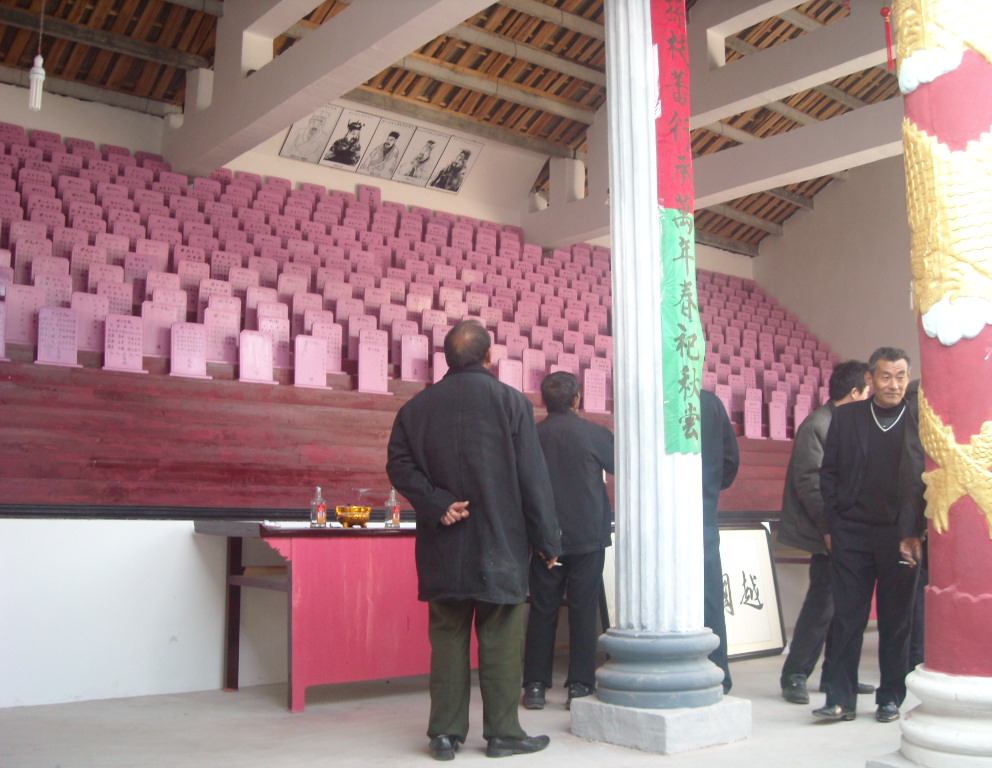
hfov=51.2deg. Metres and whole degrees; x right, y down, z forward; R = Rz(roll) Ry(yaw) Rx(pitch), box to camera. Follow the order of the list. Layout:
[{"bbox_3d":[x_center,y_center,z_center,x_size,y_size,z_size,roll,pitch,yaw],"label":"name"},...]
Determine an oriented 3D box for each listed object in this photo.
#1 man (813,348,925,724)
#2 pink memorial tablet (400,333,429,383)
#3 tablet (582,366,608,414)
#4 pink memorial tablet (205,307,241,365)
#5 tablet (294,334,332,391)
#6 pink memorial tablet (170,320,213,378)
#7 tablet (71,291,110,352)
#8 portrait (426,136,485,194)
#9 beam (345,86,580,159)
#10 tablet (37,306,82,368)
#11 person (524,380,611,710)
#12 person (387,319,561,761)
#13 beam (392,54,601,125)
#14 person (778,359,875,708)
[{"bbox_3d":[1.717,0.695,4.748,0.500,1.680,0.330,-1,-7,8],"label":"man"},{"bbox_3d":[-0.496,-0.162,6.346,0.200,0.265,0.060,5,-8,-35],"label":"pink memorial tablet"},{"bbox_3d":[0.677,0.051,7.009,0.205,0.295,0.060,5,-8,-35],"label":"tablet"},{"bbox_3d":[-1.740,-0.310,6.624,0.250,0.335,0.070,6,-9,-38],"label":"pink memorial tablet"},{"bbox_3d":[-1.214,-0.142,6.846,0.250,0.335,0.070,6,-9,-38],"label":"tablet"},{"bbox_3d":[-1.867,-0.209,6.318,0.250,0.335,0.070,6,-9,-38],"label":"pink memorial tablet"},{"bbox_3d":[-2.383,-0.368,6.100,0.250,0.335,0.070,6,-9,-38],"label":"tablet"},{"bbox_3d":[-0.395,-2.110,10.009,0.396,0.020,0.579,6,-53,-38],"label":"portrait"},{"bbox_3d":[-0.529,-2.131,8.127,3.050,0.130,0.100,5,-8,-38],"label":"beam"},{"bbox_3d":[-2.133,-0.227,5.047,0.200,0.285,0.060,5,-8,-35],"label":"tablet"},{"bbox_3d":[0.367,0.729,5.063,0.500,1.602,0.380,-3,-7,25],"label":"person"},{"bbox_3d":[-0.087,0.576,4.119,0.600,1.692,0.380,-3,-7,22],"label":"person"},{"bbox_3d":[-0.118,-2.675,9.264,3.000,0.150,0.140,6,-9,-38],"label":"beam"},{"bbox_3d":[1.659,0.707,5.169,0.400,1.669,0.440,5,-8,-35],"label":"person"}]

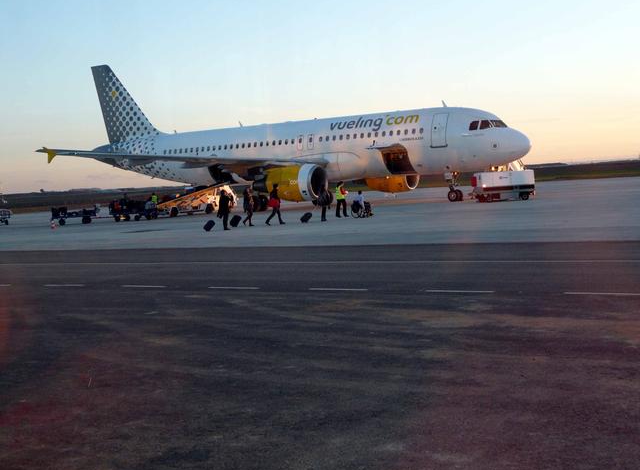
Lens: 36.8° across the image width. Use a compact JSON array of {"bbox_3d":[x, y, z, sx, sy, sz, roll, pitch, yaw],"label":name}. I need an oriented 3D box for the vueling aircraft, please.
[{"bbox_3d":[-3.098,-7.742,66.771,37.570,11.760,34.100,-1,4,35],"label":"vueling aircraft"}]

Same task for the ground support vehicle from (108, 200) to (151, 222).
[{"bbox_3d":[-11.680,-1.577,58.920,2.500,1.380,1.450,-4,4,-17],"label":"ground support vehicle"}]

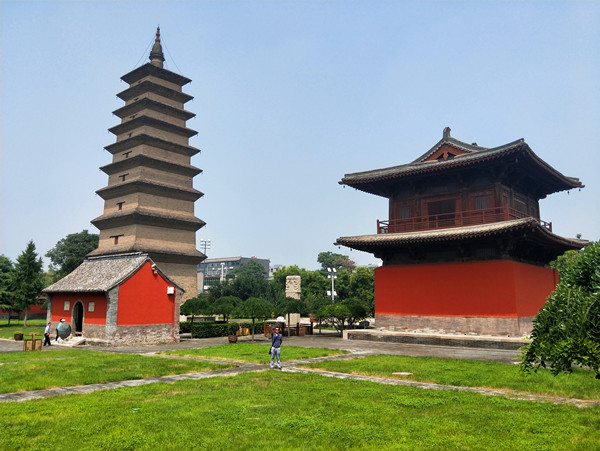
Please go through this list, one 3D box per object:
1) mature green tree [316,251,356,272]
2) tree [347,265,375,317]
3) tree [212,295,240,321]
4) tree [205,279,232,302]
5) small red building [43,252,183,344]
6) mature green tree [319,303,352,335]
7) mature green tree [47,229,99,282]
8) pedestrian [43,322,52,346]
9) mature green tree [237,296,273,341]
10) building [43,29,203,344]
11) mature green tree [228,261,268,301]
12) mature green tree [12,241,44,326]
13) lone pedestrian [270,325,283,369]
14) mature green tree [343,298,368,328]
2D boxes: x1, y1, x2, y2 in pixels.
[{"bbox_3d":[7.452,11.346,87.333,8.500,12.680,8.500,-1,-10,5],"label":"mature green tree"},{"bbox_3d":[9.212,9.535,61.266,6.000,7.470,6.000,-2,-10,8],"label":"tree"},{"bbox_3d":[-6.107,7.484,35.745,2.525,3.386,2.525,0,-10,0],"label":"tree"},{"bbox_3d":[-12.537,11.265,67.065,5.000,6.100,5.000,2,-10,-10],"label":"tree"},{"bbox_3d":[-13.911,5.484,32.313,8.600,6.090,6.100,-7,-12,36],"label":"small red building"},{"bbox_3d":[3.021,7.981,36.674,2.940,2.727,2.940,0,-10,0],"label":"mature green tree"},{"bbox_3d":[-34.737,7.375,65.707,9.000,13.400,9.000,5,-11,-27],"label":"mature green tree"},{"bbox_3d":[-17.472,7.563,30.149,0.580,1.602,0.500,2,-10,-11],"label":"pedestrian"},{"bbox_3d":[-3.328,6.758,31.101,2.713,3.219,2.713,0,-10,0],"label":"mature green tree"},{"bbox_3d":[-19.077,-7.600,56.084,10.500,39.620,10.500,-7,-12,36],"label":"building"},{"bbox_3d":[-7.388,9.778,65.291,6.391,9.027,6.391,0,-10,0],"label":"mature green tree"},{"bbox_3d":[-30.489,6.534,48.600,3.615,9.678,3.615,0,-10,0],"label":"mature green tree"},{"bbox_3d":[-0.964,5.038,17.908,0.550,1.720,0.360,0,-10,0],"label":"lone pedestrian"},{"bbox_3d":[5.170,8.619,41.638,3.038,3.176,3.038,0,-10,0],"label":"mature green tree"}]

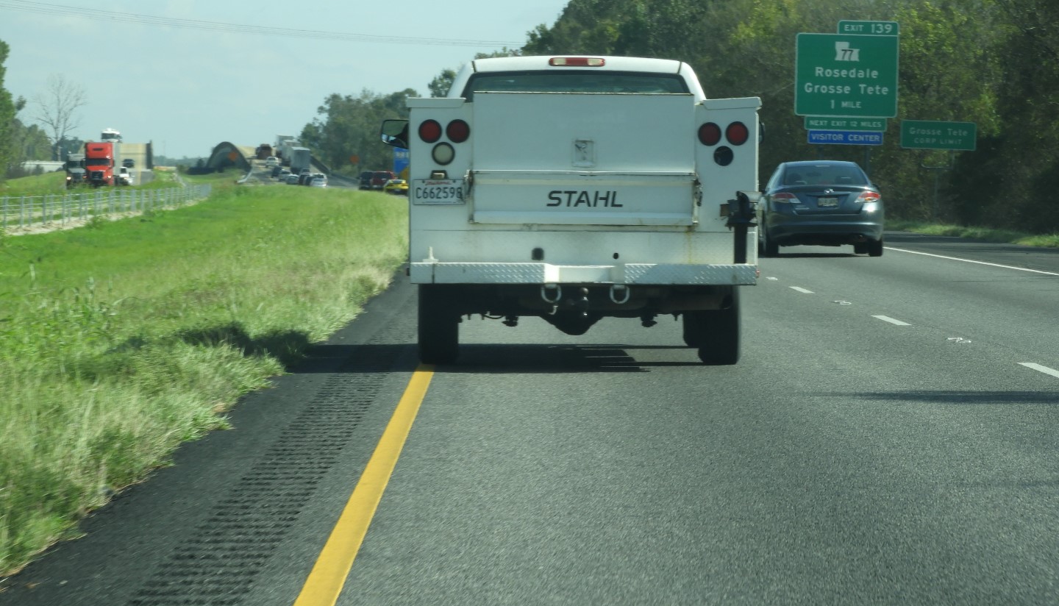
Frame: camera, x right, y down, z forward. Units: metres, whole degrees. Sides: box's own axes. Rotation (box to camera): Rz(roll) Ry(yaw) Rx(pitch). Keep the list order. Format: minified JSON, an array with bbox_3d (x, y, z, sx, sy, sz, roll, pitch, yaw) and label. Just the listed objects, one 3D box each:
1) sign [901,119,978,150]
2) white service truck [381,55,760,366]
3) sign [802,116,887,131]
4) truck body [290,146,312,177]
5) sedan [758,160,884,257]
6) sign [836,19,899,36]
[{"bbox_3d":[13.373,-5.498,170.000,2.440,0.910,0.050,2,1,2],"label":"sign"},{"bbox_3d":[0.300,-0.640,33.350,2.250,1.950,5.850,0,1,0],"label":"white service truck"},{"bbox_3d":[14.231,-8.059,234.000,3.680,0.610,0.060,2,1,2],"label":"sign"},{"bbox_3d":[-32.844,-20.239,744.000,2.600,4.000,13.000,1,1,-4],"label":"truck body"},{"bbox_3d":[4.560,-1.470,81.700,1.860,1.470,4.900,0,1,0],"label":"sedan"},{"bbox_3d":[15.244,-12.370,234.000,2.740,0.630,0.060,2,1,2],"label":"sign"}]

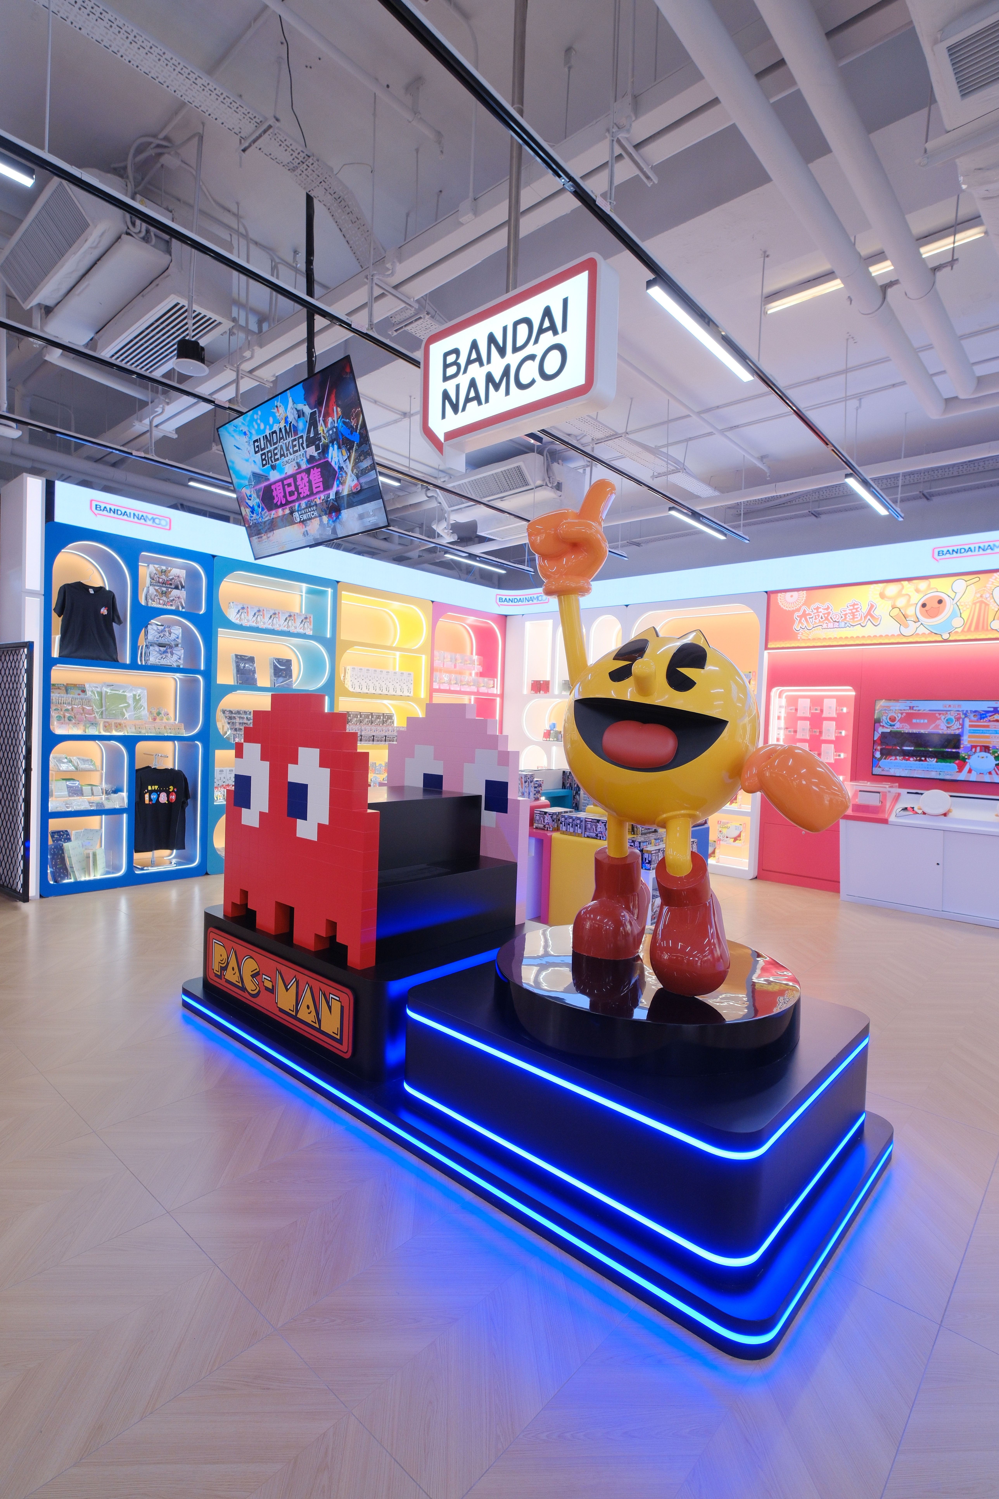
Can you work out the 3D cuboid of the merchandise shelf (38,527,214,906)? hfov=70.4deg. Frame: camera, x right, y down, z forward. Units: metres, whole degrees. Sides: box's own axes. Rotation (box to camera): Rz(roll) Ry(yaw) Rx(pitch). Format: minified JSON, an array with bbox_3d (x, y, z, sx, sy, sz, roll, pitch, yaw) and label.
[{"bbox_3d":[-3.059,-0.286,5.739,0.486,2.707,1.246,3,3,41],"label":"merchandise shelf"}]

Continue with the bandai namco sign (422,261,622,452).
[{"bbox_3d":[0.042,-1.451,2.744,0.877,0.520,0.115,3,3,41],"label":"bandai namco sign"}]

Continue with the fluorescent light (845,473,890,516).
[{"bbox_3d":[2.607,-1.799,4.989,0.060,0.050,0.950,3,3,41],"label":"fluorescent light"}]

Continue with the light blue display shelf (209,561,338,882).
[{"bbox_3d":[-2.230,-0.292,6.683,0.486,2.707,1.258,3,3,41],"label":"light blue display shelf"}]

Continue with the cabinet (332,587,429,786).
[{"bbox_3d":[-1.392,-0.301,7.636,0.486,2.713,1.272,3,3,41],"label":"cabinet"}]

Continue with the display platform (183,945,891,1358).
[{"bbox_3d":[-0.079,1.037,2.839,2.792,0.436,1.193,3,3,41],"label":"display platform"}]

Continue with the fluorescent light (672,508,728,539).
[{"bbox_3d":[1.653,-1.855,5.805,0.060,0.050,0.953,3,3,41],"label":"fluorescent light"}]

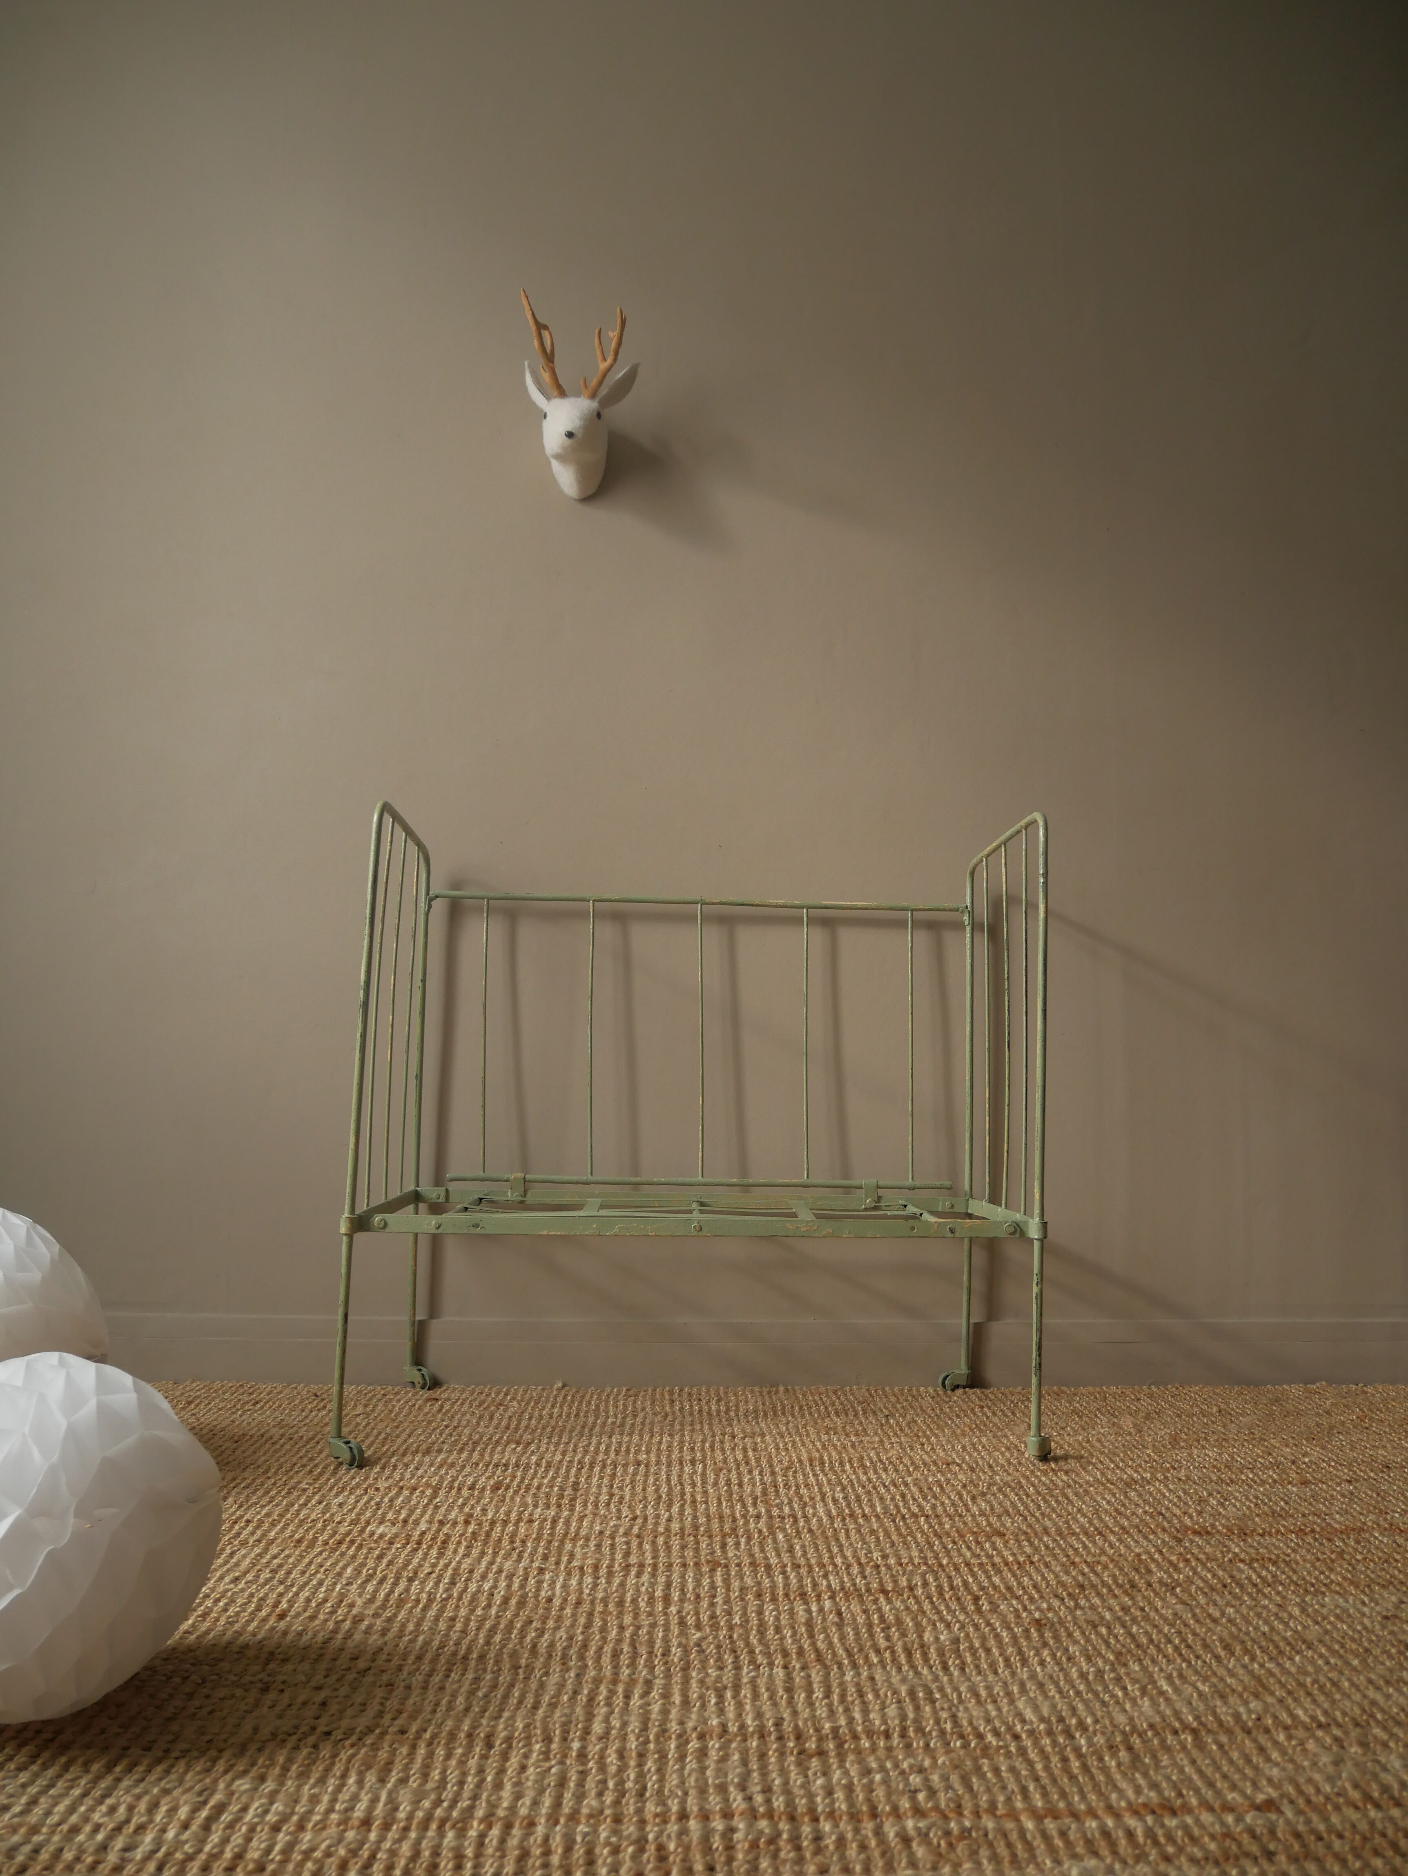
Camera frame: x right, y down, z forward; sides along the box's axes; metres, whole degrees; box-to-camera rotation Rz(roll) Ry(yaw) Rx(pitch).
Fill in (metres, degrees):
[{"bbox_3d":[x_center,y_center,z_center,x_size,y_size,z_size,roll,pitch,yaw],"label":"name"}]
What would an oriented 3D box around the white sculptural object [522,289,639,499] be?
[{"bbox_3d":[-0.159,-0.716,1.816,0.152,0.263,0.131,1,-6,-1],"label":"white sculptural object"}]

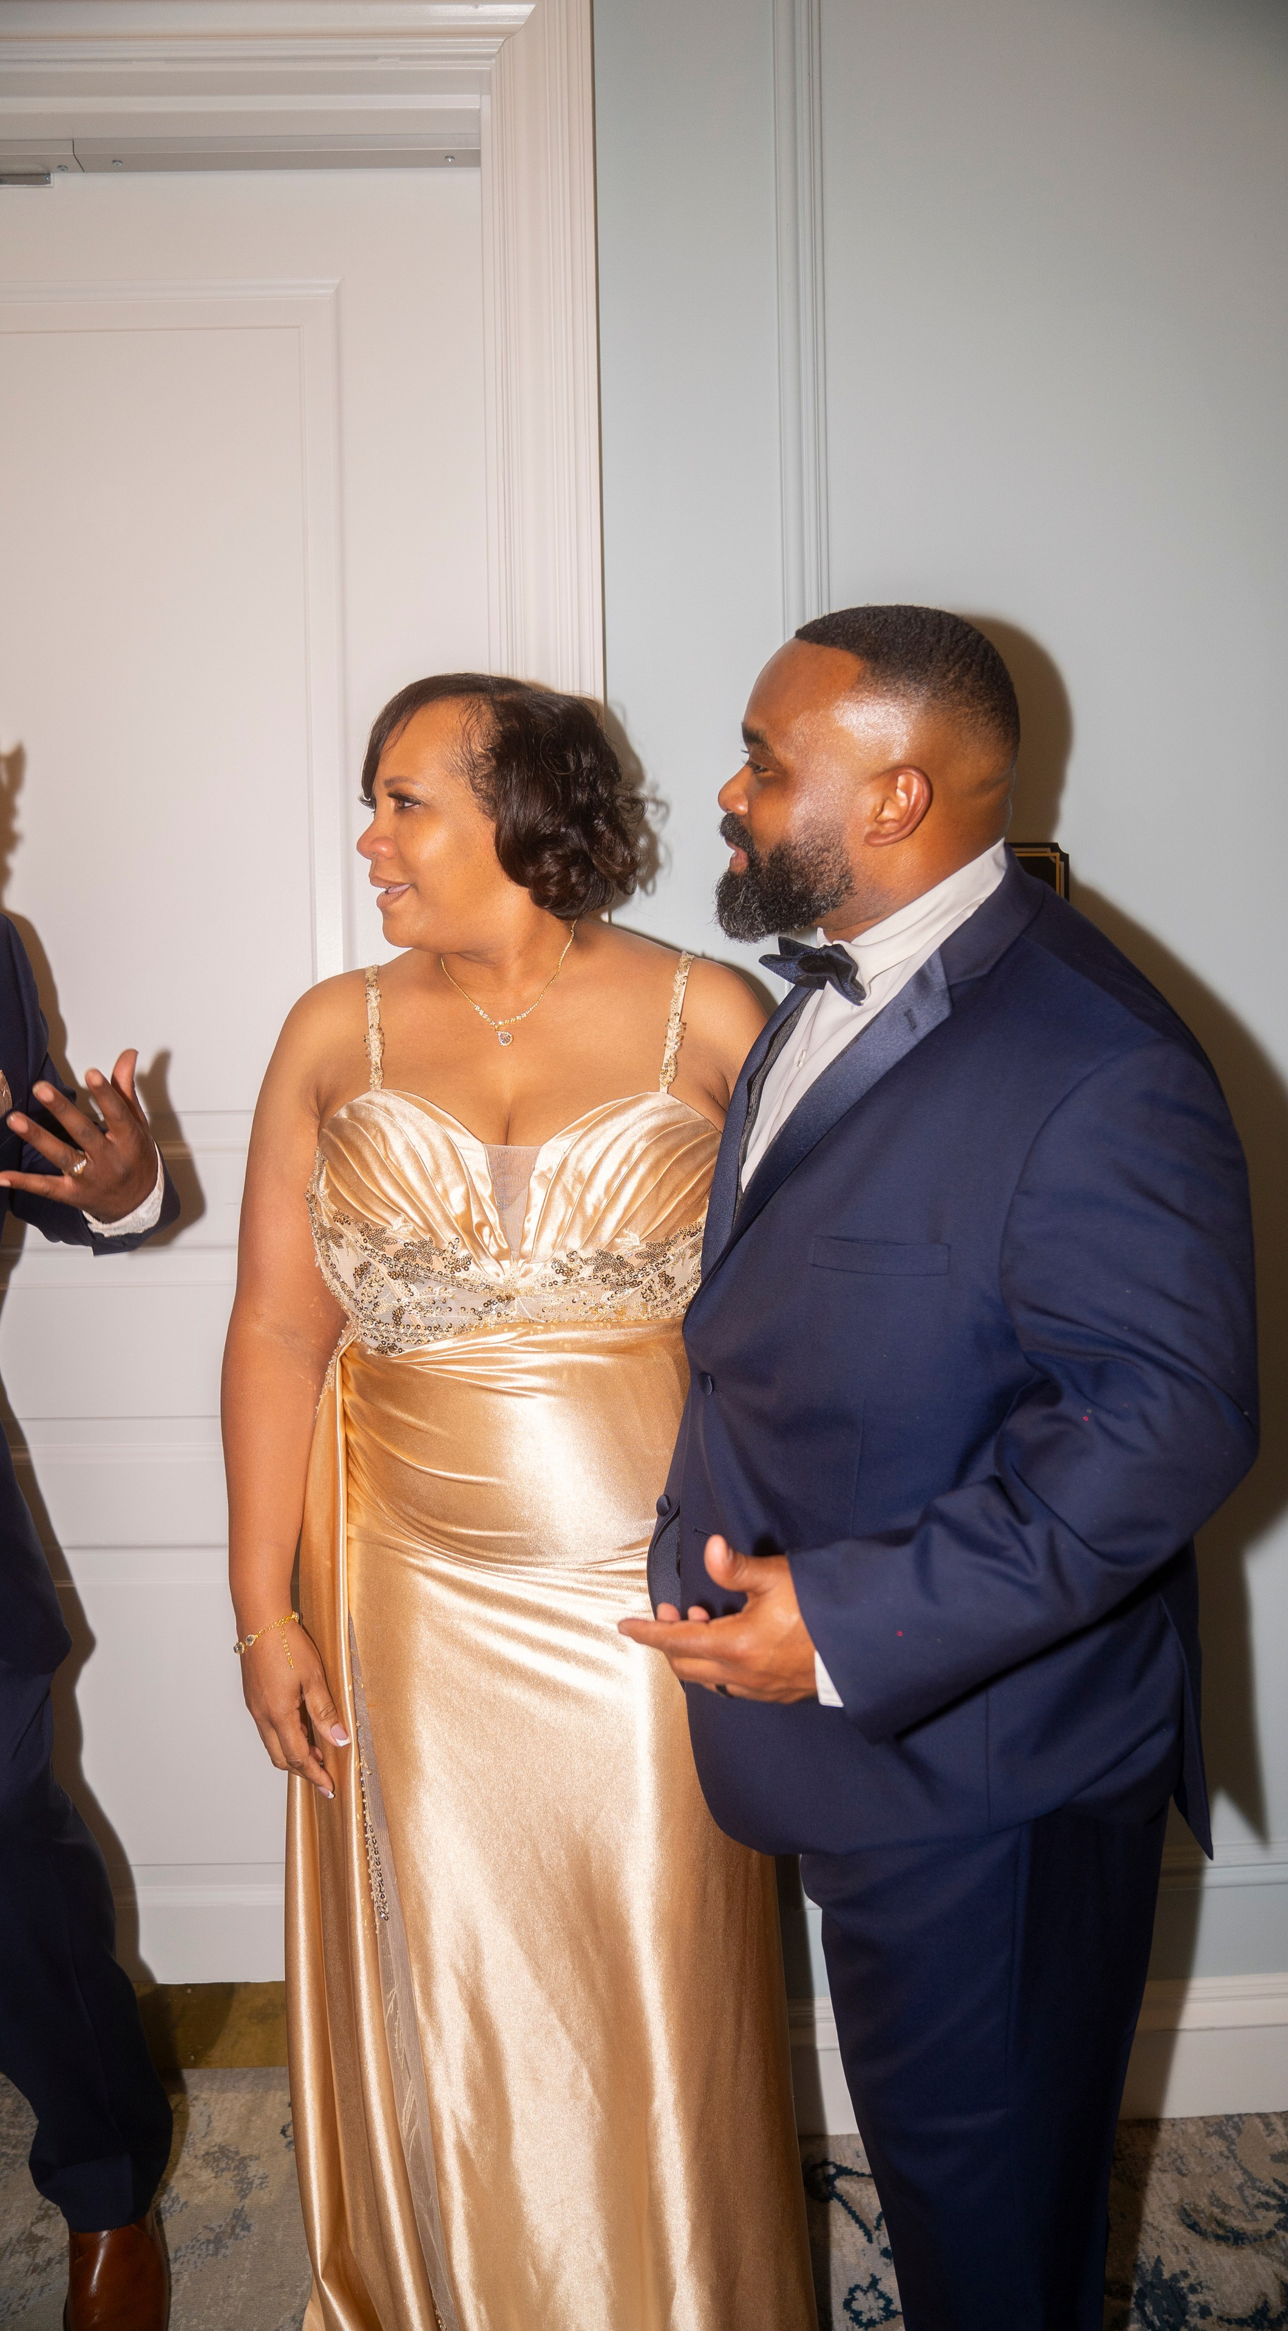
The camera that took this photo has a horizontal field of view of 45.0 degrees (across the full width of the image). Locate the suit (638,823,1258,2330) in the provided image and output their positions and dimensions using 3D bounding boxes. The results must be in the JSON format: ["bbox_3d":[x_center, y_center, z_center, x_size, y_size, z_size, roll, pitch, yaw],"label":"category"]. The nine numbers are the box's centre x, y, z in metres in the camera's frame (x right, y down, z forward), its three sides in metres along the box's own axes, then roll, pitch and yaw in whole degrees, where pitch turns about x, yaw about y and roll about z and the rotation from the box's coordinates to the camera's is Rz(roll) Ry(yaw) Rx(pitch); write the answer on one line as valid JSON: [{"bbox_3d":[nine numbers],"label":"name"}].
[{"bbox_3d":[0.255,0.510,1.270,0.480,1.530,0.620,-2,1,-33],"label":"suit"}]

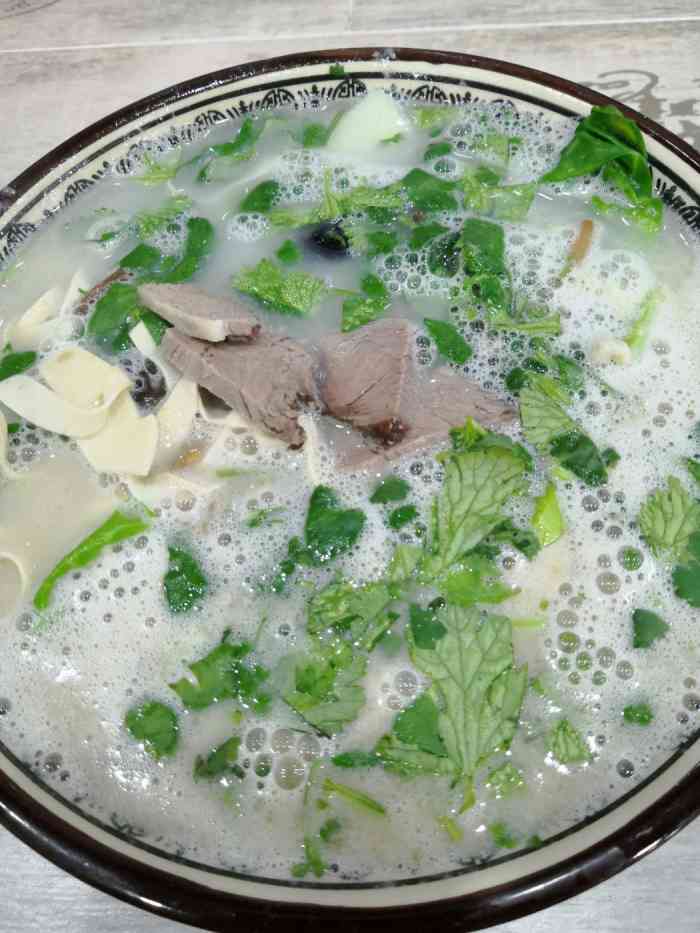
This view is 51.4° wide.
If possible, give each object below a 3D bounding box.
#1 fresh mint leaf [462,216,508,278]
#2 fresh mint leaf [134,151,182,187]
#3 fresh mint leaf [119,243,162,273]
[{"bbox_3d":[0.040,-0.065,0.218,0.013,0.004,0.023,0,65,5],"label":"fresh mint leaf"},{"bbox_3d":[-0.063,-0.097,0.241,0.013,0.004,0.012,11,66,9],"label":"fresh mint leaf"},{"bbox_3d":[-0.061,-0.062,0.214,0.013,0.005,0.010,5,65,7],"label":"fresh mint leaf"}]

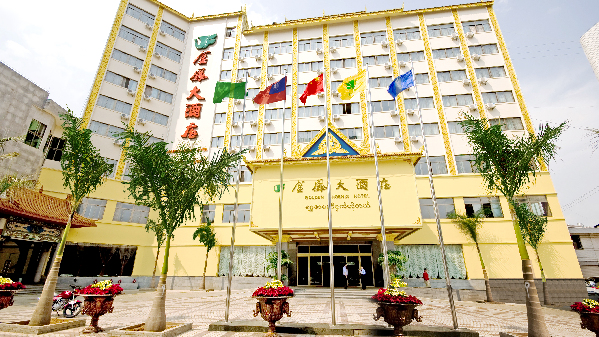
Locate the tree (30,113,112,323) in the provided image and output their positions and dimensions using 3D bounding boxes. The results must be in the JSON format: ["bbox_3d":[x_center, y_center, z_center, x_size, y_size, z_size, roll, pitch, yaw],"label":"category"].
[{"bbox_3d":[-8.611,1.585,9.585,2.100,7.700,2.100,-3,-20,7],"label":"tree"}]

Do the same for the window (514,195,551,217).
[{"bbox_3d":[18.796,3.107,20.240,2.606,1.670,0.150,-2,-20,8],"label":"window"}]

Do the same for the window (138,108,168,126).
[{"bbox_3d":[-16.535,-5.800,28.572,2.900,1.240,0.180,16,-25,-39],"label":"window"}]

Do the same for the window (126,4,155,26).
[{"bbox_3d":[-19.339,-18.574,30.531,2.757,1.695,0.200,15,-24,-38],"label":"window"}]

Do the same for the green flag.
[{"bbox_3d":[-3.073,-3.292,10.970,1.480,1.100,0.350,0,-19,0],"label":"green flag"}]

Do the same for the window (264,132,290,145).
[{"bbox_3d":[-2.332,-3.154,27.032,2.834,1.379,0.200,-3,-19,7],"label":"window"}]

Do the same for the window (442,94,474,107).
[{"bbox_3d":[16.833,-7.217,26.547,2.980,1.350,0.200,-3,-20,7],"label":"window"}]

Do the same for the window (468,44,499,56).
[{"bbox_3d":[19.499,-12.477,26.466,2.791,1.278,0.180,-2,-20,8],"label":"window"}]

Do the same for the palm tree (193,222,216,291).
[{"bbox_3d":[-9.005,7.884,23.308,2.350,6.200,2.000,-3,-19,7],"label":"palm tree"}]

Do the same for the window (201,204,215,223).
[{"bbox_3d":[-8.979,4.566,24.826,1.398,1.759,0.180,-2,-20,8],"label":"window"}]

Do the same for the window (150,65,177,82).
[{"bbox_3d":[-16.385,-11.392,30.246,2.872,1.206,0.180,15,-24,-36],"label":"window"}]

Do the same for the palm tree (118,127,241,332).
[{"bbox_3d":[-4.259,1.590,8.166,4.200,6.346,3.600,-3,-19,7],"label":"palm tree"}]

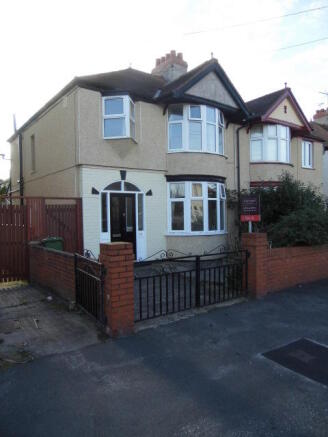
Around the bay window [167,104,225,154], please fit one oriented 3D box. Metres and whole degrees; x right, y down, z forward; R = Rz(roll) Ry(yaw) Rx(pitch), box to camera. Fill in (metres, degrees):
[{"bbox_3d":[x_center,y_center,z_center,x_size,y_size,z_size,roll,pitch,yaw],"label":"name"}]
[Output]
[{"bbox_3d":[1.402,-2.867,10.524,2.724,1.519,0.668,-2,1,-37],"label":"bay window"}]

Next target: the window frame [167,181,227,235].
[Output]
[{"bbox_3d":[1.421,-0.345,10.546,2.785,1.661,0.668,-2,1,-37],"label":"window frame"}]

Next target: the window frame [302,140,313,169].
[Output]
[{"bbox_3d":[6.837,-2.995,15.016,0.871,1.266,0.122,-2,1,-37],"label":"window frame"}]

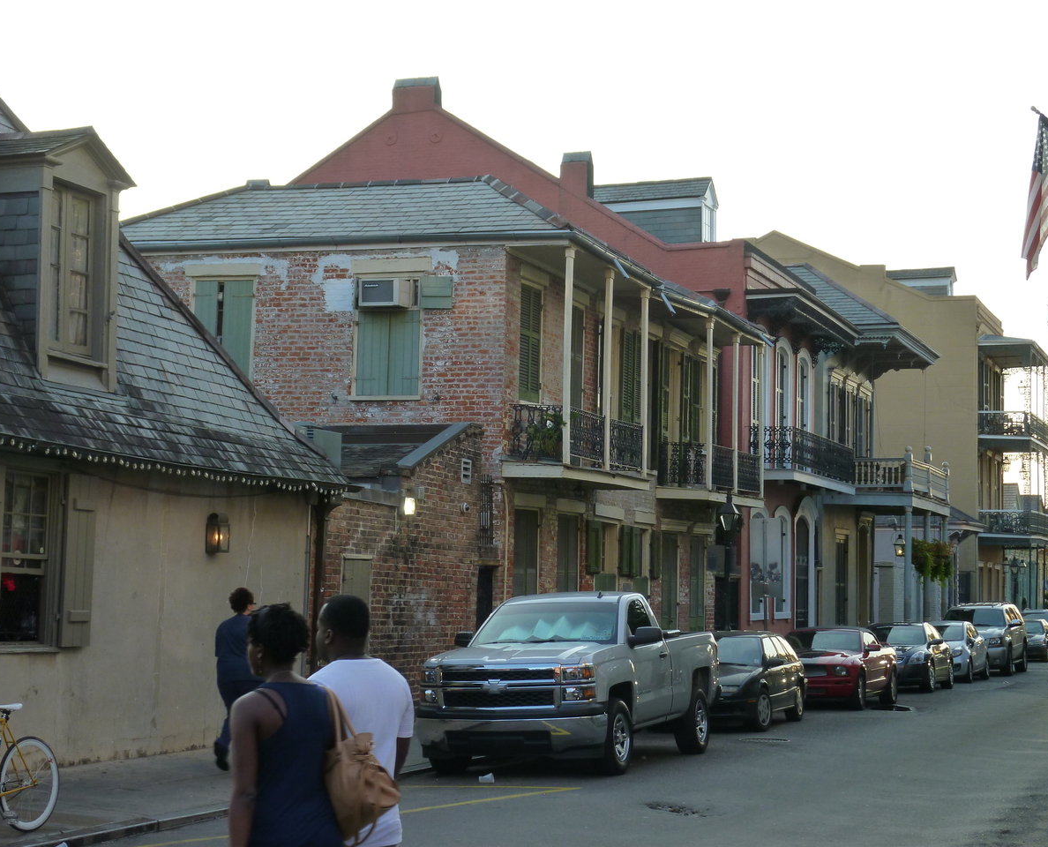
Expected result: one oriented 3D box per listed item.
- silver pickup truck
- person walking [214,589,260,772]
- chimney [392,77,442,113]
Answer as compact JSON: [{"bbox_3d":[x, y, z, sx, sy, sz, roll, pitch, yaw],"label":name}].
[{"bbox_3d":[0.690,2.850,21.160,2.040,1.880,5.500,-1,-6,20],"label":"silver pickup truck"},{"bbox_3d":[-2.695,2.493,18.251,0.520,1.730,0.620,-1,-6,27],"label":"person walking"},{"bbox_3d":[-2.539,-7.806,44.403,1.060,0.840,0.500,-1,-6,22],"label":"chimney"}]

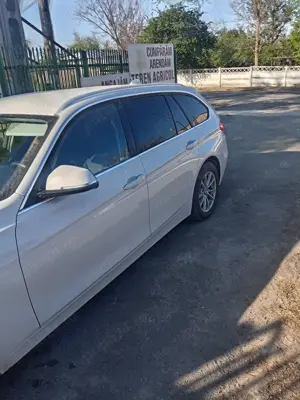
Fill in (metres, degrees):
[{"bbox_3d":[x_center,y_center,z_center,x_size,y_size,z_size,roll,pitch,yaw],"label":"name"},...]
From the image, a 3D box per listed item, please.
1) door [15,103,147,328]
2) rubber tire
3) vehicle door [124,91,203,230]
[{"bbox_3d":[-0.403,-0.033,1.920,0.275,1.070,1.180,10,24,30],"label":"door"},{"bbox_3d":[0.557,-0.114,3.465,0.225,0.655,0.654,10,24,30],"label":"rubber tire"},{"bbox_3d":[0.162,-0.381,2.772,0.275,1.080,1.100,10,24,30],"label":"vehicle door"}]

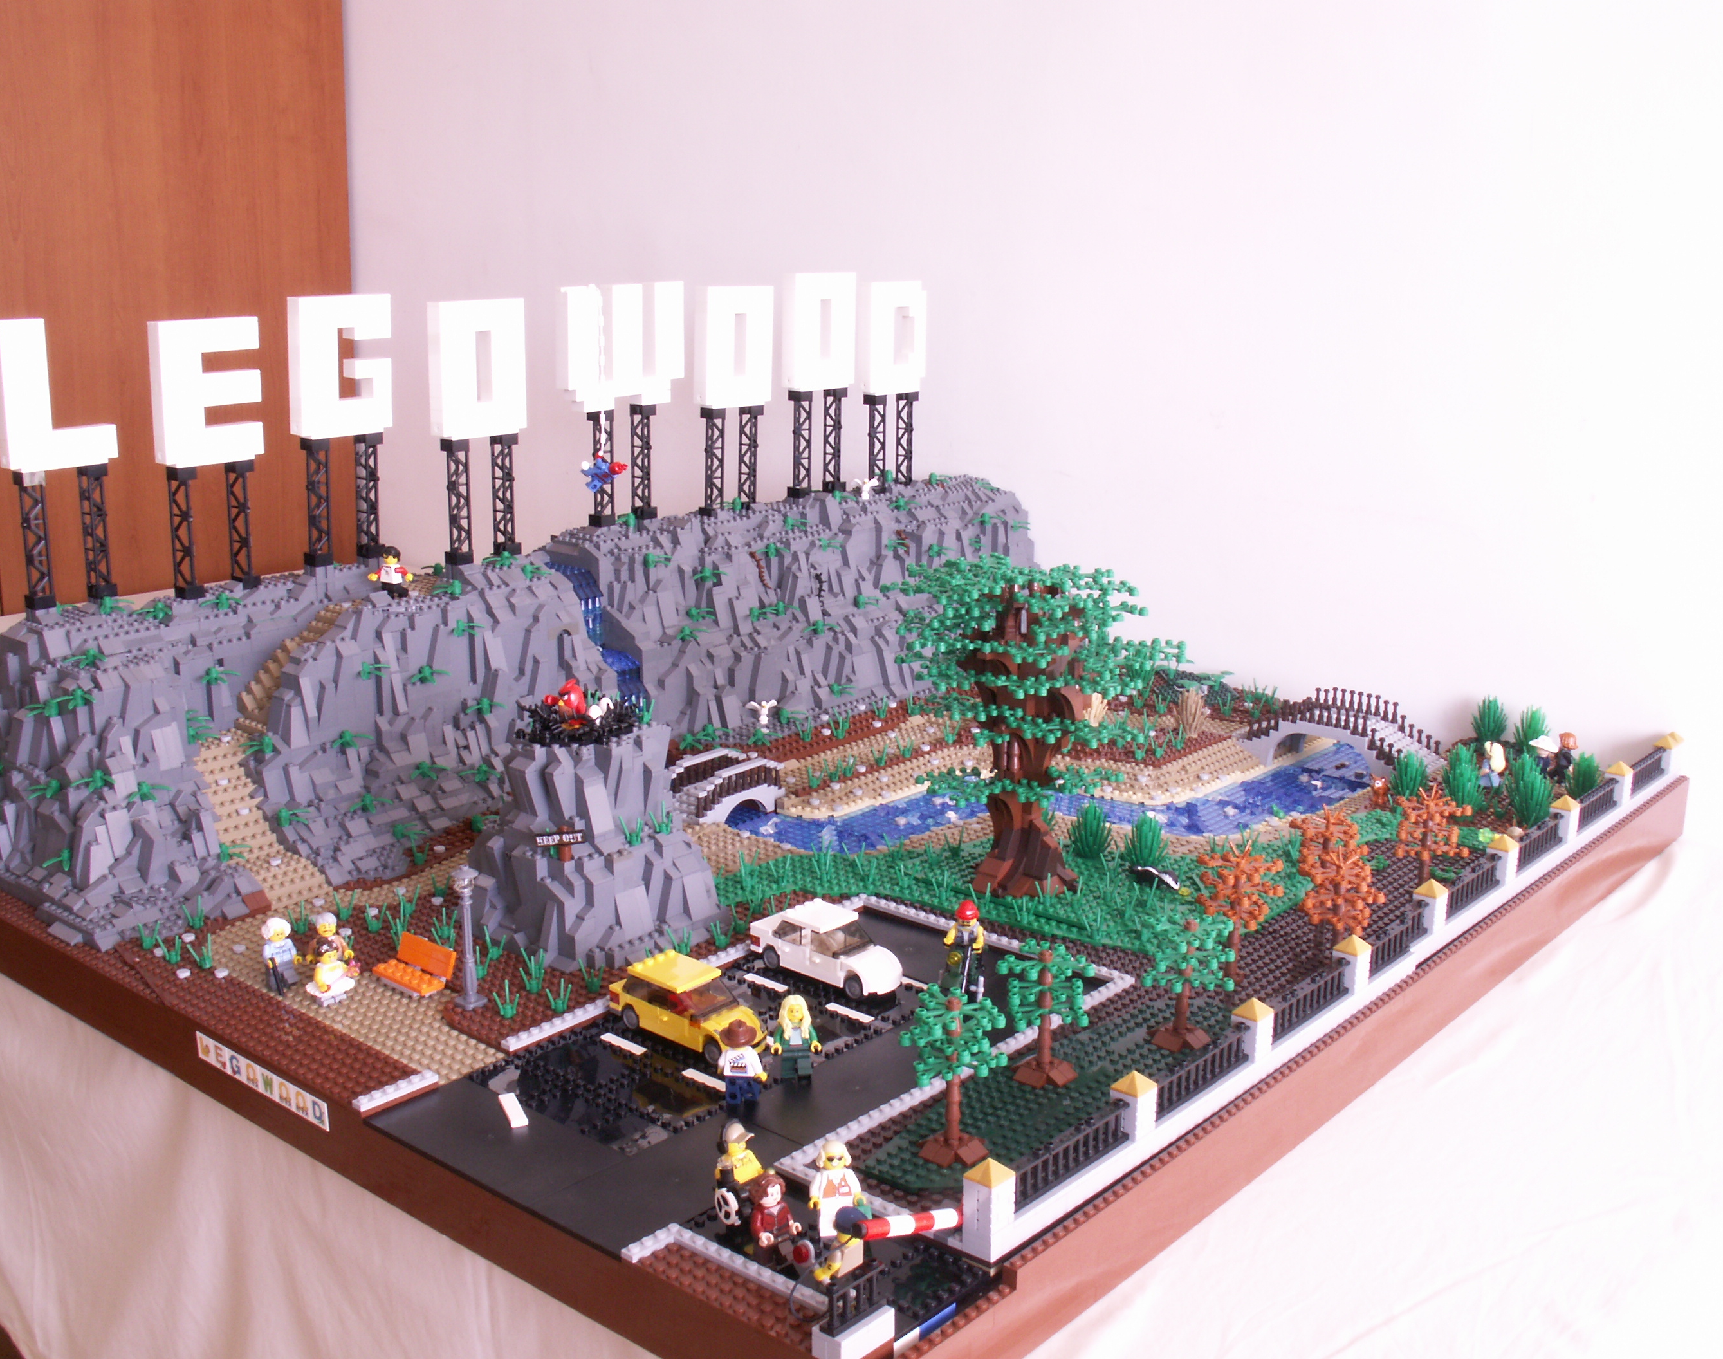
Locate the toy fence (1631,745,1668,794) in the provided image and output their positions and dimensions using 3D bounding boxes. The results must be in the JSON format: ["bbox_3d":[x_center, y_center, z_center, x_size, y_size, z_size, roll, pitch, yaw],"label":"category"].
[{"bbox_3d":[0.598,0.072,1.402,0.008,0.020,0.096,12,18,40],"label":"toy fence"}]

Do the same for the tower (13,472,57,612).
[{"bbox_3d":[-0.579,-0.097,1.282,0.016,0.096,0.016,12,18,39],"label":"tower"}]

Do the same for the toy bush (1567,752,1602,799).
[{"bbox_3d":[0.557,0.073,1.406,0.027,0.040,0.027,12,18,40],"label":"toy bush"}]

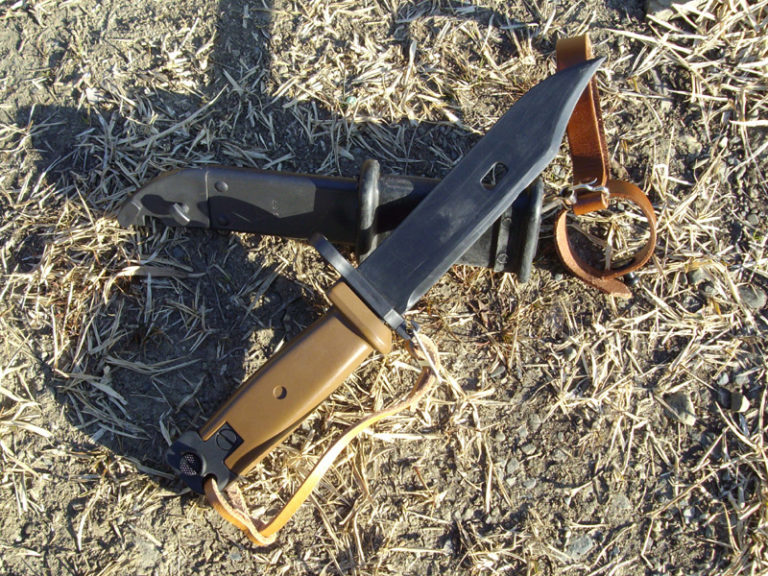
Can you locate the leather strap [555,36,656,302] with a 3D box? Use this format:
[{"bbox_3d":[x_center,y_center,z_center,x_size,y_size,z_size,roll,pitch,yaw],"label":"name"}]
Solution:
[{"bbox_3d":[0.107,-0.061,0.385,0.048,0.027,0.133,3,78,1],"label":"leather strap"}]

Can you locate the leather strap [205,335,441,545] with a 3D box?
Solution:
[{"bbox_3d":[-0.021,0.069,0.358,0.123,0.025,0.038,-35,80,-7],"label":"leather strap"}]

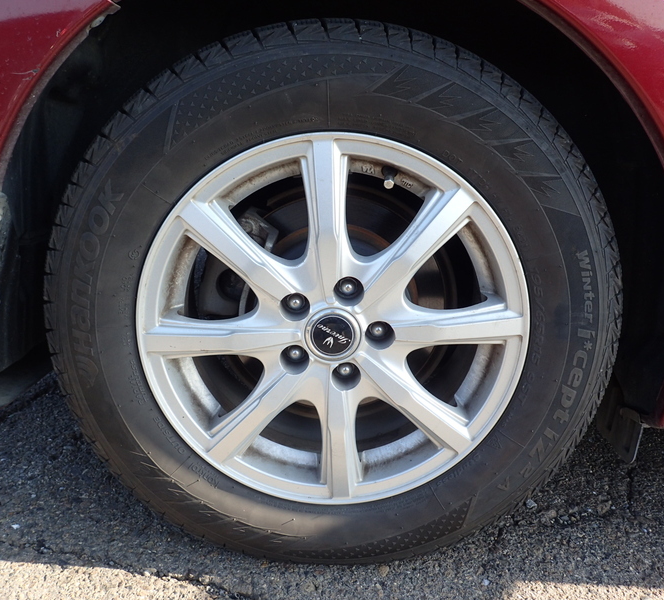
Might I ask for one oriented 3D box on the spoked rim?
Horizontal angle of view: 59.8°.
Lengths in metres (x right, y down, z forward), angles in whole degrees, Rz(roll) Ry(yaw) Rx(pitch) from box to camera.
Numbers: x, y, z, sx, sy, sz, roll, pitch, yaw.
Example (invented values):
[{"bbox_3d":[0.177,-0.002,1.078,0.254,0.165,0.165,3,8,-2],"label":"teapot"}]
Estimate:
[{"bbox_3d":[0.001,0.015,0.688,0.415,0.415,0.168,0,16,0],"label":"spoked rim"}]

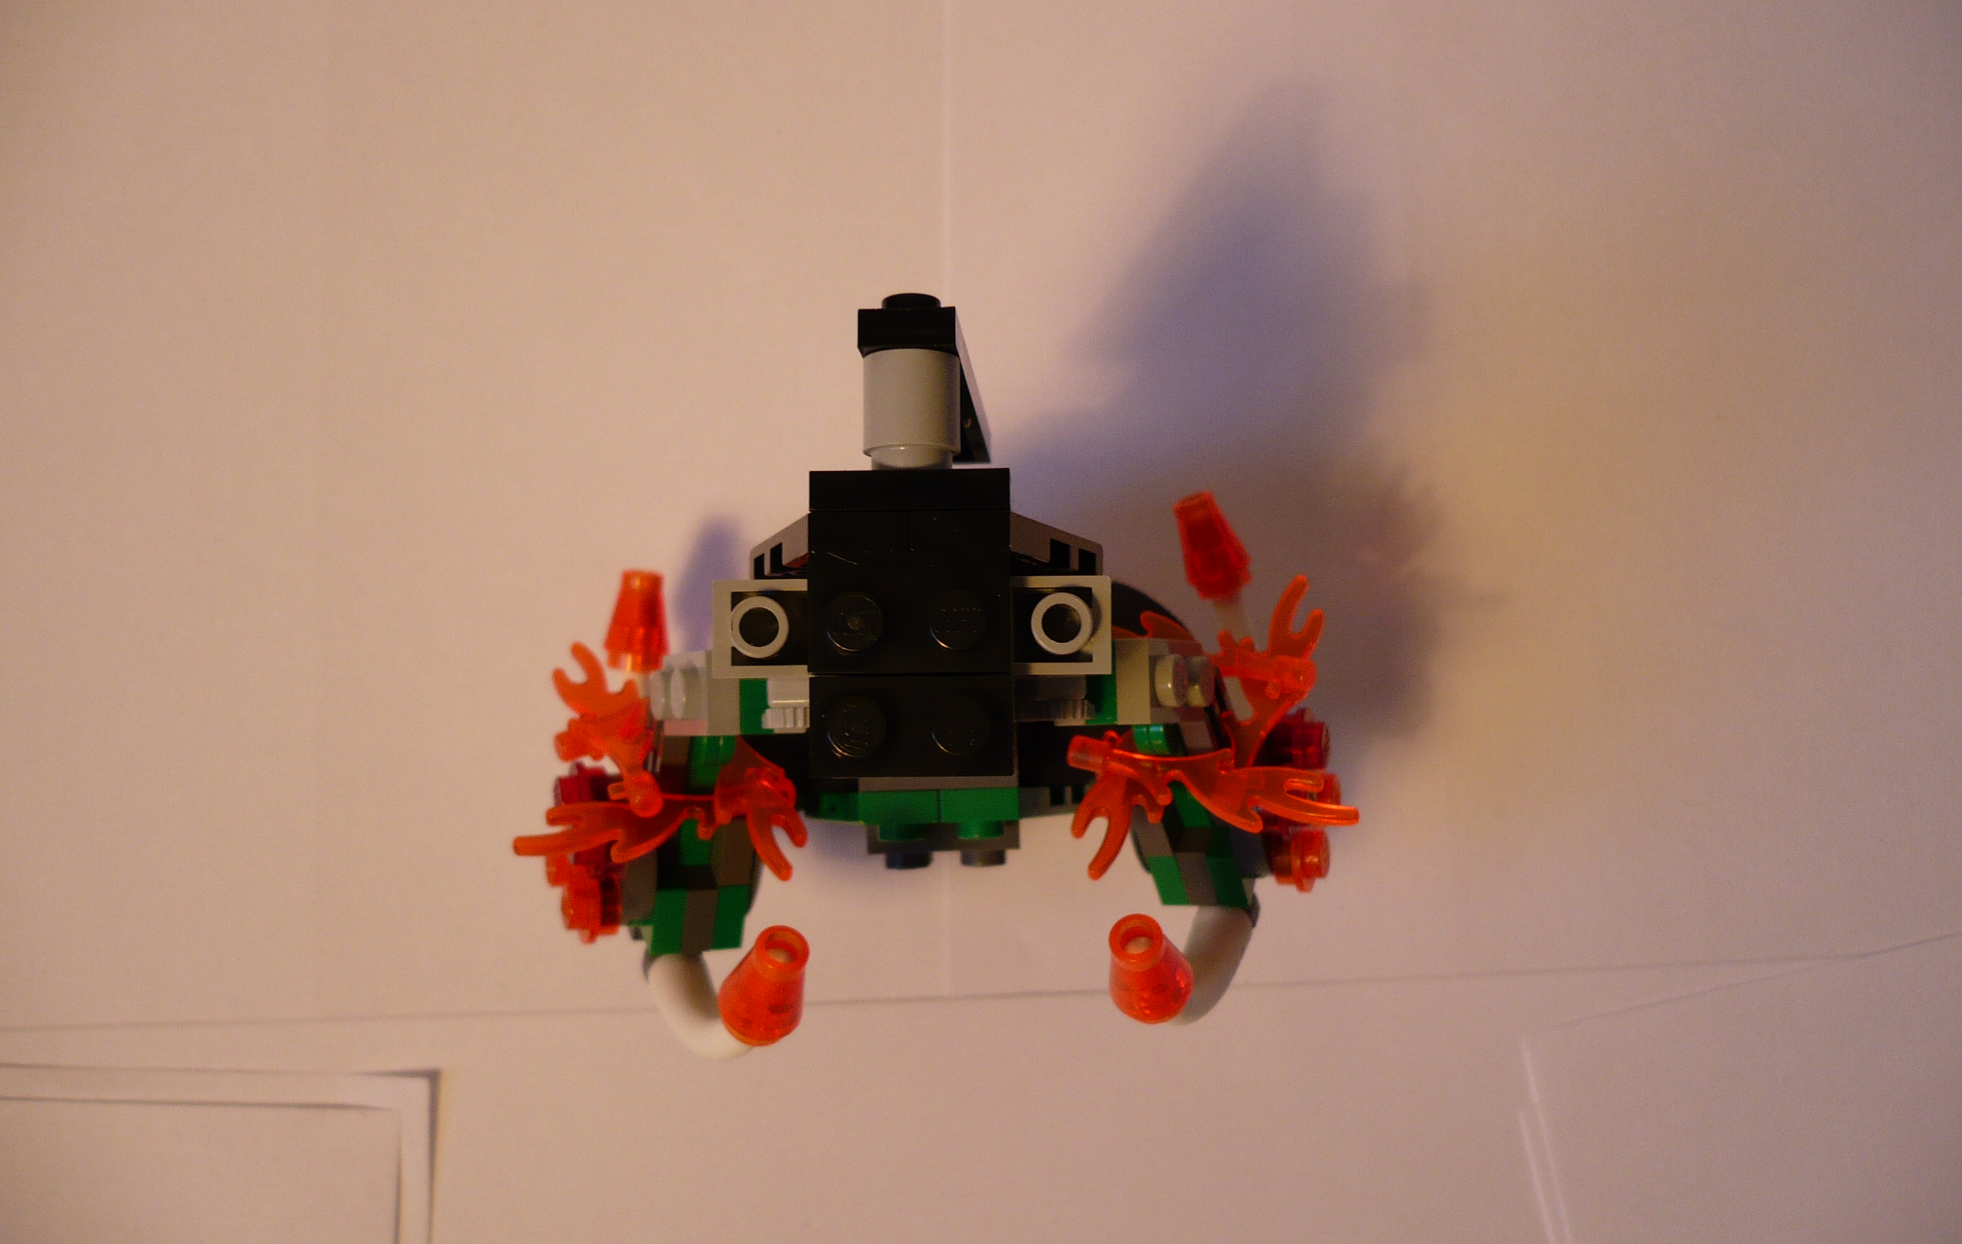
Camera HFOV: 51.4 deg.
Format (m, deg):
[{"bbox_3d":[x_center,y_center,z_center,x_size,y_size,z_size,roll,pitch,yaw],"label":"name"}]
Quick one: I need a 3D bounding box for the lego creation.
[{"bbox_3d":[-0.005,0.009,0.218,0.084,0.122,0.067,-1,88,2],"label":"lego creation"}]

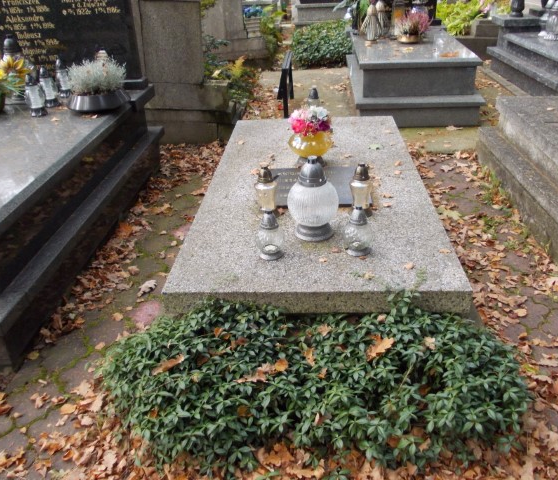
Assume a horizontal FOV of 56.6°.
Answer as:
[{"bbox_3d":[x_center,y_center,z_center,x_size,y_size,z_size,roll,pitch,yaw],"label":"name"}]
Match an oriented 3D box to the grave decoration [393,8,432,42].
[{"bbox_3d":[1.340,-2.152,5.143,0.350,0.310,0.330,-1,29,3],"label":"grave decoration"}]

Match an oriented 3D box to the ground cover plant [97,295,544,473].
[{"bbox_3d":[0.088,0.438,1.608,1.270,0.270,0.460,-1,29,3],"label":"ground cover plant"}]

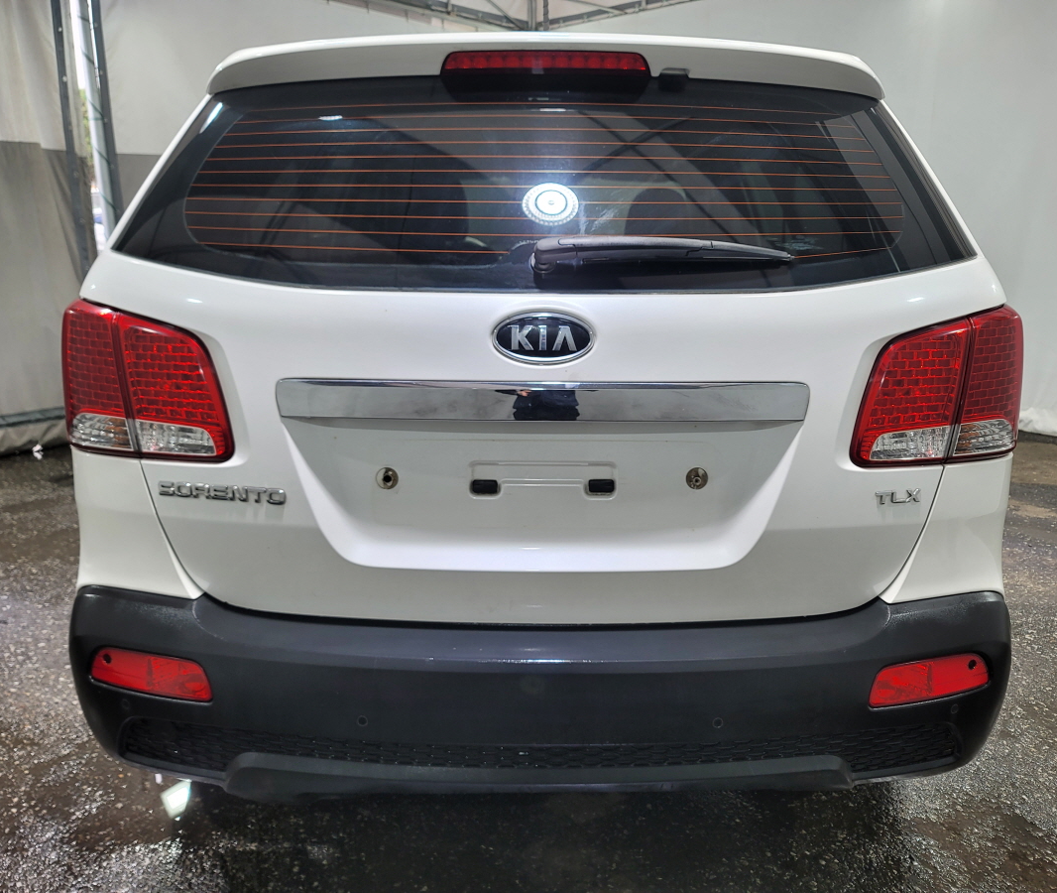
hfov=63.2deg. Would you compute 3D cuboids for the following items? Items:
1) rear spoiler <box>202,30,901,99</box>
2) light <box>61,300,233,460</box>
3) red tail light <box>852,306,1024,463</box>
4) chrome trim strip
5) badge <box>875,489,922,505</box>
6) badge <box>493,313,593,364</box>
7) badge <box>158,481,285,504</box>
[{"bbox_3d":[0.030,-0.680,1.560,1.241,0.113,0.246,1,13,0],"label":"rear spoiler"},{"bbox_3d":[-0.650,-0.124,1.496,0.325,0.261,0.212,2,13,8],"label":"light"},{"bbox_3d":[0.693,-0.115,1.484,0.325,0.261,0.212,-1,13,-7],"label":"red tail light"},{"bbox_3d":[0.022,-0.074,1.344,0.837,0.065,0.041,1,9,0],"label":"chrome trim strip"},{"bbox_3d":[0.619,0.083,1.437,0.088,0.029,0.010,-3,12,-13],"label":"badge"},{"bbox_3d":[0.023,-0.166,1.320,0.154,0.080,0.018,1,5,0],"label":"badge"},{"bbox_3d":[-0.512,0.076,1.436,0.234,0.028,0.011,4,12,13],"label":"badge"}]

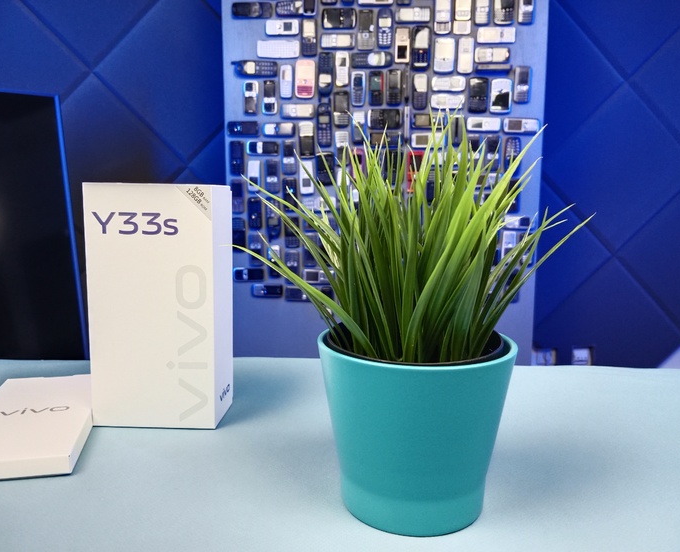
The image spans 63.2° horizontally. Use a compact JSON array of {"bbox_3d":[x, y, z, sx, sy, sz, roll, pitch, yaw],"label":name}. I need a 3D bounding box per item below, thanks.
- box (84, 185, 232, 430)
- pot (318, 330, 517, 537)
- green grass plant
[{"bbox_3d":[-0.135,0.021,0.425,0.093,0.178,0.053,1,7,3],"label":"box"},{"bbox_3d":[0.041,0.081,0.308,0.107,0.090,0.107,1,7,0],"label":"pot"},{"bbox_3d":[0.042,-0.021,0.297,0.192,0.130,0.170,1,7,0],"label":"green grass plant"}]

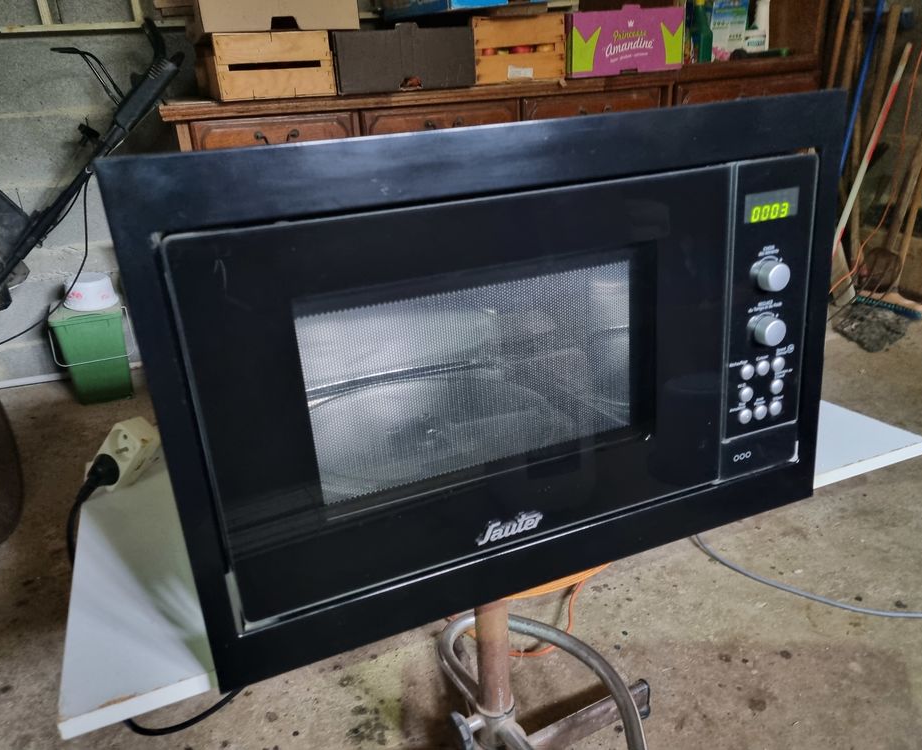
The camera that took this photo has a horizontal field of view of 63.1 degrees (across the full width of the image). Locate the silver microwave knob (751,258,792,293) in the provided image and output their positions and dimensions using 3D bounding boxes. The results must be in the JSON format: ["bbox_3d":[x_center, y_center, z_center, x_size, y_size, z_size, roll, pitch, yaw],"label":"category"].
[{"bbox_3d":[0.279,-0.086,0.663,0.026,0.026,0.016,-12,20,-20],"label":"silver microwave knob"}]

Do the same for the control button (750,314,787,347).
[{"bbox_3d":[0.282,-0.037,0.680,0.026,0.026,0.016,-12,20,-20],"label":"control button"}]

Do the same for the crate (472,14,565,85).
[{"bbox_3d":[0.102,-1.050,2.434,0.302,0.183,0.420,-12,25,-18],"label":"crate"}]

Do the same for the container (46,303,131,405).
[{"bbox_3d":[-1.138,-0.076,2.370,0.210,0.290,0.230,-12,25,-18],"label":"container"}]

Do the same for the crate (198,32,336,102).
[{"bbox_3d":[-0.576,-0.907,2.207,0.309,0.166,0.430,-12,25,-18],"label":"crate"}]

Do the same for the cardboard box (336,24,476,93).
[{"bbox_3d":[-0.208,-0.954,2.271,0.407,0.167,0.300,-12,25,-18],"label":"cardboard box"}]

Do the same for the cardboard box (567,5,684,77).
[{"bbox_3d":[0.479,-1.111,2.502,0.412,0.196,0.300,-12,25,-18],"label":"cardboard box"}]

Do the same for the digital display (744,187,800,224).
[{"bbox_3d":[0.269,-0.147,0.652,0.060,0.024,0.006,-12,20,-20],"label":"digital display"}]

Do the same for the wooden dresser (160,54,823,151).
[{"bbox_3d":[0.179,-0.602,2.671,2.198,0.847,0.490,-12,25,-18],"label":"wooden dresser"}]

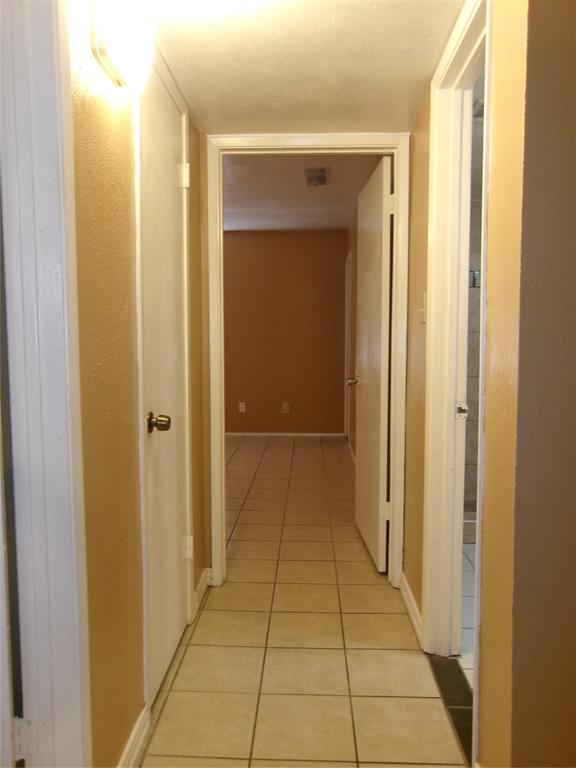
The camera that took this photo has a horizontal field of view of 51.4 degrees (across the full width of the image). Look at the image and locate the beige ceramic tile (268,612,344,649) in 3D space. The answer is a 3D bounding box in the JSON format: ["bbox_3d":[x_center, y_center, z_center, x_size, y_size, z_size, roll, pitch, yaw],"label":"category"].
[{"bbox_3d":[0.073,1.020,2.479,0.302,0.010,0.302,0,5,2],"label":"beige ceramic tile"}]

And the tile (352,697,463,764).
[{"bbox_3d":[0.357,1.071,1.860,0.302,0.010,0.302,0,5,2],"label":"tile"}]

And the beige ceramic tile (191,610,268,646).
[{"bbox_3d":[-0.232,1.017,2.489,0.302,0.010,0.302,0,5,2],"label":"beige ceramic tile"}]

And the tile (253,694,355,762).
[{"bbox_3d":[0.051,1.068,1.869,0.302,0.010,0.302,0,5,2],"label":"tile"}]

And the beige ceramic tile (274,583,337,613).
[{"bbox_3d":[0.086,0.991,2.768,0.304,0.010,0.307,0,4,2],"label":"beige ceramic tile"}]

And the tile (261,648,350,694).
[{"bbox_3d":[0.063,1.037,2.156,0.304,0.010,0.307,0,4,2],"label":"tile"}]

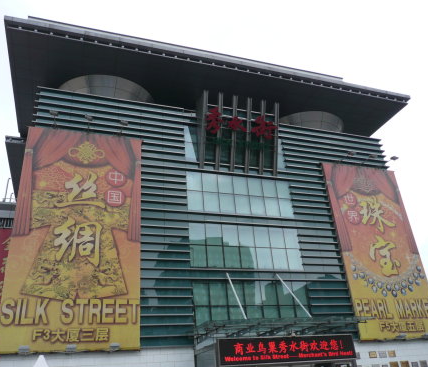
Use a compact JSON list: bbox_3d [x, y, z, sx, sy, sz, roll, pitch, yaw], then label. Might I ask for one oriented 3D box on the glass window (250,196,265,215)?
[{"bbox_3d":[3.481,1.768,31.556,1.261,1.611,0.100,6,-28,-19],"label":"glass window"}]

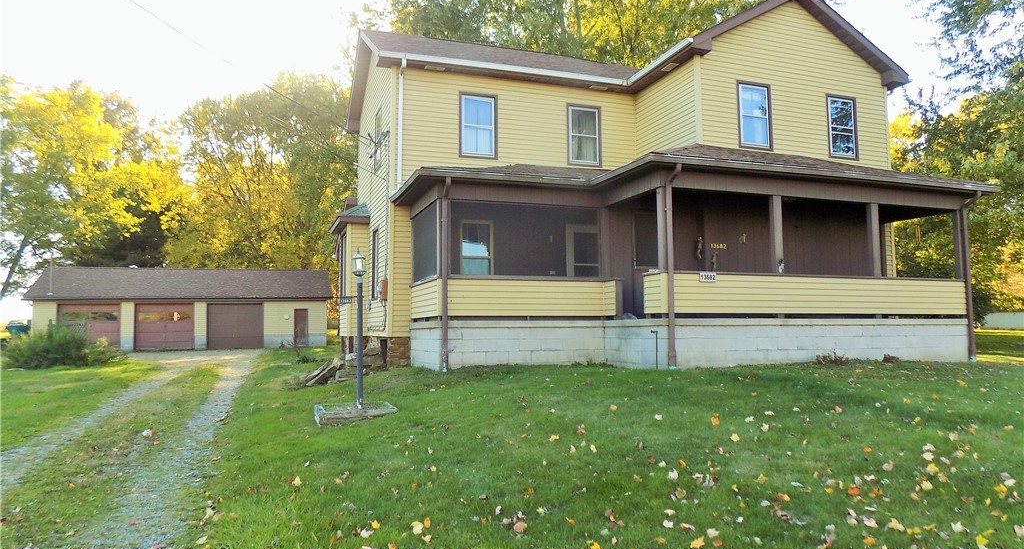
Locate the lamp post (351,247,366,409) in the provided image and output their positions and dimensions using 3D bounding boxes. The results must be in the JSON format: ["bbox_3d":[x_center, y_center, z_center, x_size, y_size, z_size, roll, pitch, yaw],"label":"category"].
[{"bbox_3d":[-2.061,0.715,9.173,0.220,2.172,0.220,0,-5,0],"label":"lamp post"}]

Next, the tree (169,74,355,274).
[{"bbox_3d":[-17.931,-4.776,48.533,13.390,19.356,13.390,0,-5,0],"label":"tree"}]

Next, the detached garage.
[{"bbox_3d":[-16.482,1.785,35.596,13.207,4.176,7.600,1,-5,-19],"label":"detached garage"}]

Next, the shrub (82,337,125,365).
[{"bbox_3d":[-13.620,2.558,22.676,1.350,0.912,1.300,0,-5,0],"label":"shrub"}]

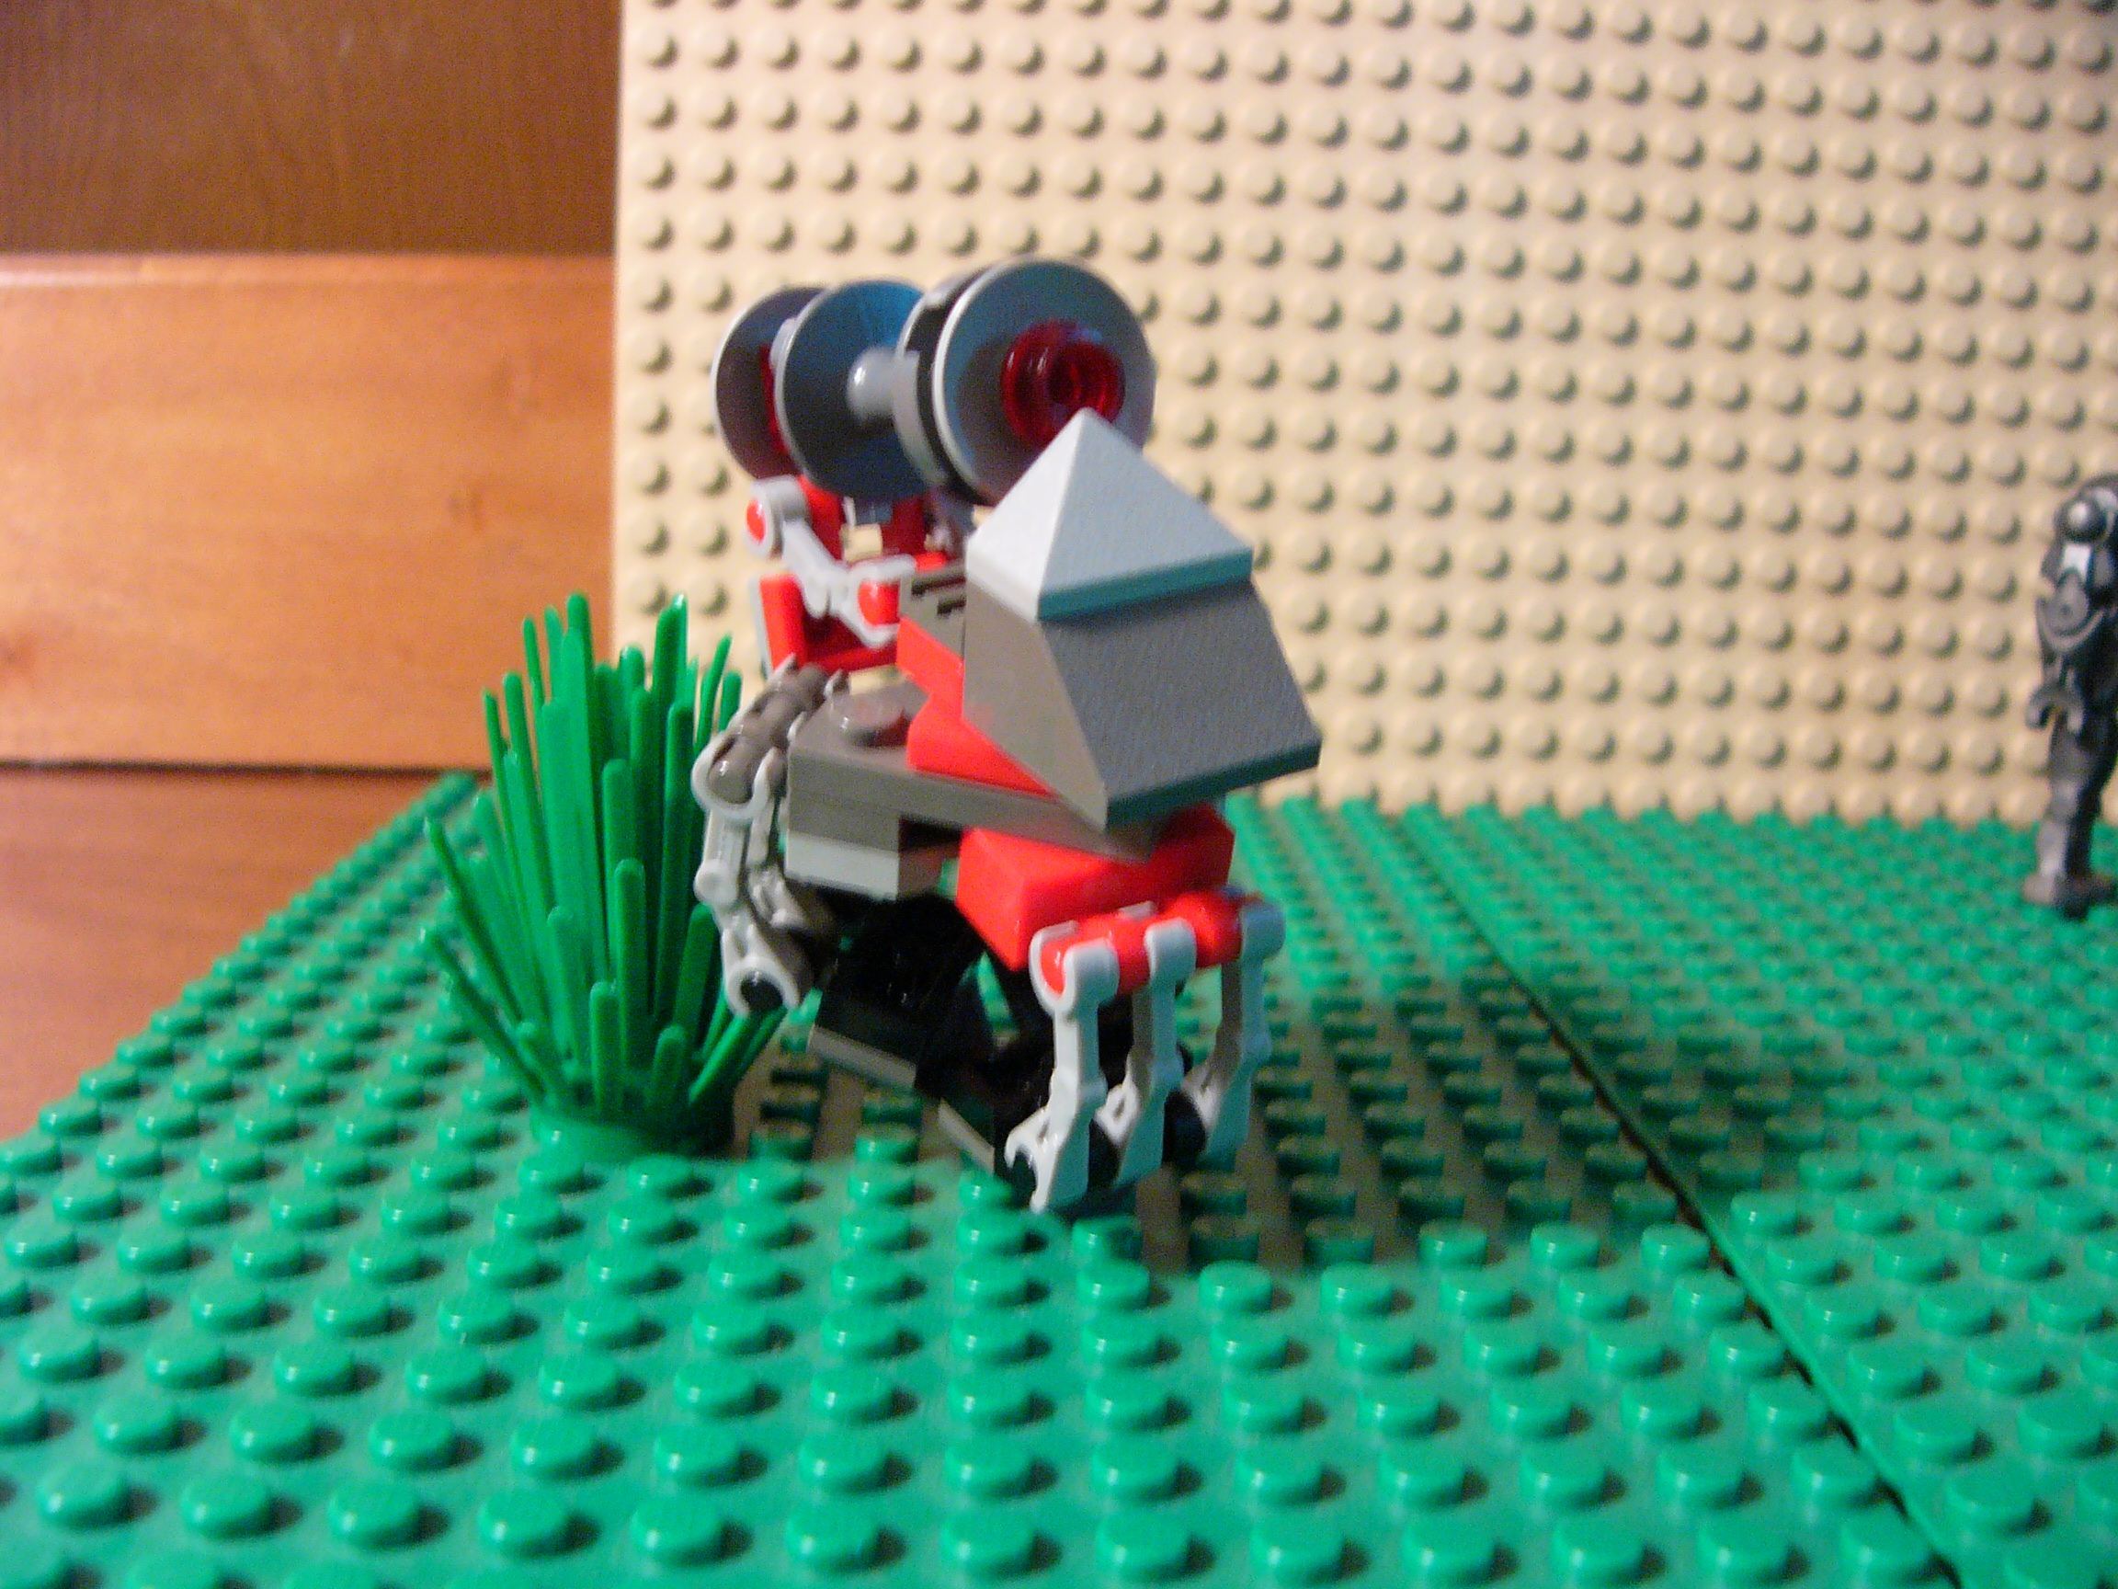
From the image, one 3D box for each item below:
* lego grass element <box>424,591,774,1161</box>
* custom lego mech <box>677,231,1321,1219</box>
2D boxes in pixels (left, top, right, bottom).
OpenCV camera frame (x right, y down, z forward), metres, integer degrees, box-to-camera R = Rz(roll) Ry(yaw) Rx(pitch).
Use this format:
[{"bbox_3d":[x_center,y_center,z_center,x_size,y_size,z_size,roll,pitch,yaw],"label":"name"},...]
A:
[{"bbox_3d":[-0.032,0.006,0.165,0.029,0.041,0.029,2,12,-2],"label":"lego grass element"},{"bbox_3d":[-0.007,-0.007,0.169,0.032,0.066,0.054,-6,14,-33],"label":"custom lego mech"}]

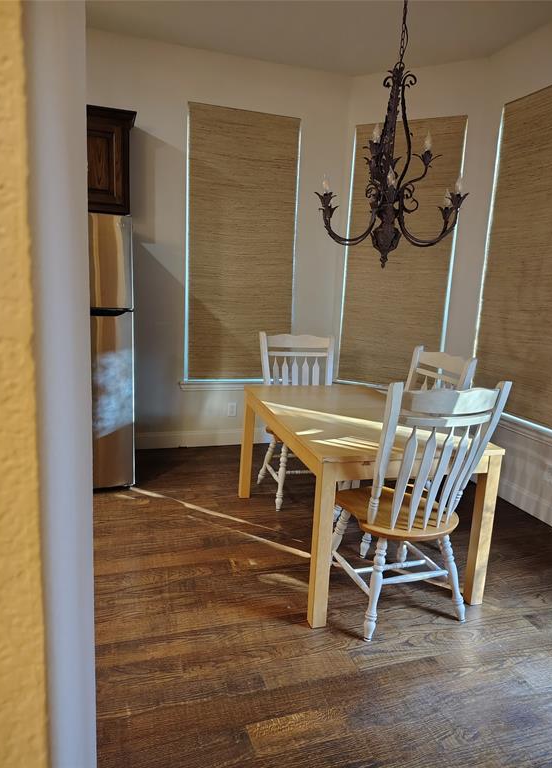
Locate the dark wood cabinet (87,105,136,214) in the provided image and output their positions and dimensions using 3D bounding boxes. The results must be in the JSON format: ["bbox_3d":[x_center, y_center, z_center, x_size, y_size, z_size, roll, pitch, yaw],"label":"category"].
[{"bbox_3d":[-1.434,-1.514,3.636,0.907,0.660,0.373,-1,12,-17],"label":"dark wood cabinet"}]

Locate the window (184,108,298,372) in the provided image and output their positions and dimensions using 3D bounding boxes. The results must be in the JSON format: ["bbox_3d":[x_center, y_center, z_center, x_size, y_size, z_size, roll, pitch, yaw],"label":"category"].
[{"bbox_3d":[-0.281,-1.069,4.322,0.912,2.128,0.091,-1,12,-17],"label":"window"}]

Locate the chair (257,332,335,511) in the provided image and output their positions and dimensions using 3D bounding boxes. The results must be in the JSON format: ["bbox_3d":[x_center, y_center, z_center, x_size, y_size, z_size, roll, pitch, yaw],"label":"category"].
[{"bbox_3d":[0.190,0.219,3.550,0.544,1.075,0.610,0,12,-15],"label":"chair"}]

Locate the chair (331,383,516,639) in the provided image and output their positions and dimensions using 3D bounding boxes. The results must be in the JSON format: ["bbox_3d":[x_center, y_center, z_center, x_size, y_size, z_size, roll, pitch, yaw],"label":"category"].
[{"bbox_3d":[0.562,0.475,2.353,0.544,1.075,0.610,-1,12,-18],"label":"chair"}]

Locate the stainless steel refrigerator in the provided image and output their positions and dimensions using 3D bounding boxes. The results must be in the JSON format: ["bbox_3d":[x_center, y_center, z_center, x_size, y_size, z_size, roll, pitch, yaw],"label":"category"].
[{"bbox_3d":[-1.400,-0.242,3.665,0.806,1.779,0.766,-1,12,-17],"label":"stainless steel refrigerator"}]

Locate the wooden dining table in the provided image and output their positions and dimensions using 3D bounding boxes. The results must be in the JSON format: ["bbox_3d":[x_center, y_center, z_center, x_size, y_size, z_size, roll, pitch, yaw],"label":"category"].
[{"bbox_3d":[0.384,0.519,2.919,0.850,0.751,1.363,-1,12,-17],"label":"wooden dining table"}]

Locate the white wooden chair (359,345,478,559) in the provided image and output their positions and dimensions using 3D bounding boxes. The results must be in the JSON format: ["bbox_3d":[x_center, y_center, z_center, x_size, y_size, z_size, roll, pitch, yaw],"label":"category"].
[{"bbox_3d":[0.678,0.347,3.025,0.610,1.075,0.544,-1,12,-19],"label":"white wooden chair"}]

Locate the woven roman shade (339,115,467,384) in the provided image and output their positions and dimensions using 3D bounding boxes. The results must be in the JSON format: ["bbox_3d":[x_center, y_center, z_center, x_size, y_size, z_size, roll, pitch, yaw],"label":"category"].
[{"bbox_3d":[0.988,-0.996,4.342,0.868,2.123,0.091,9,13,27],"label":"woven roman shade"}]

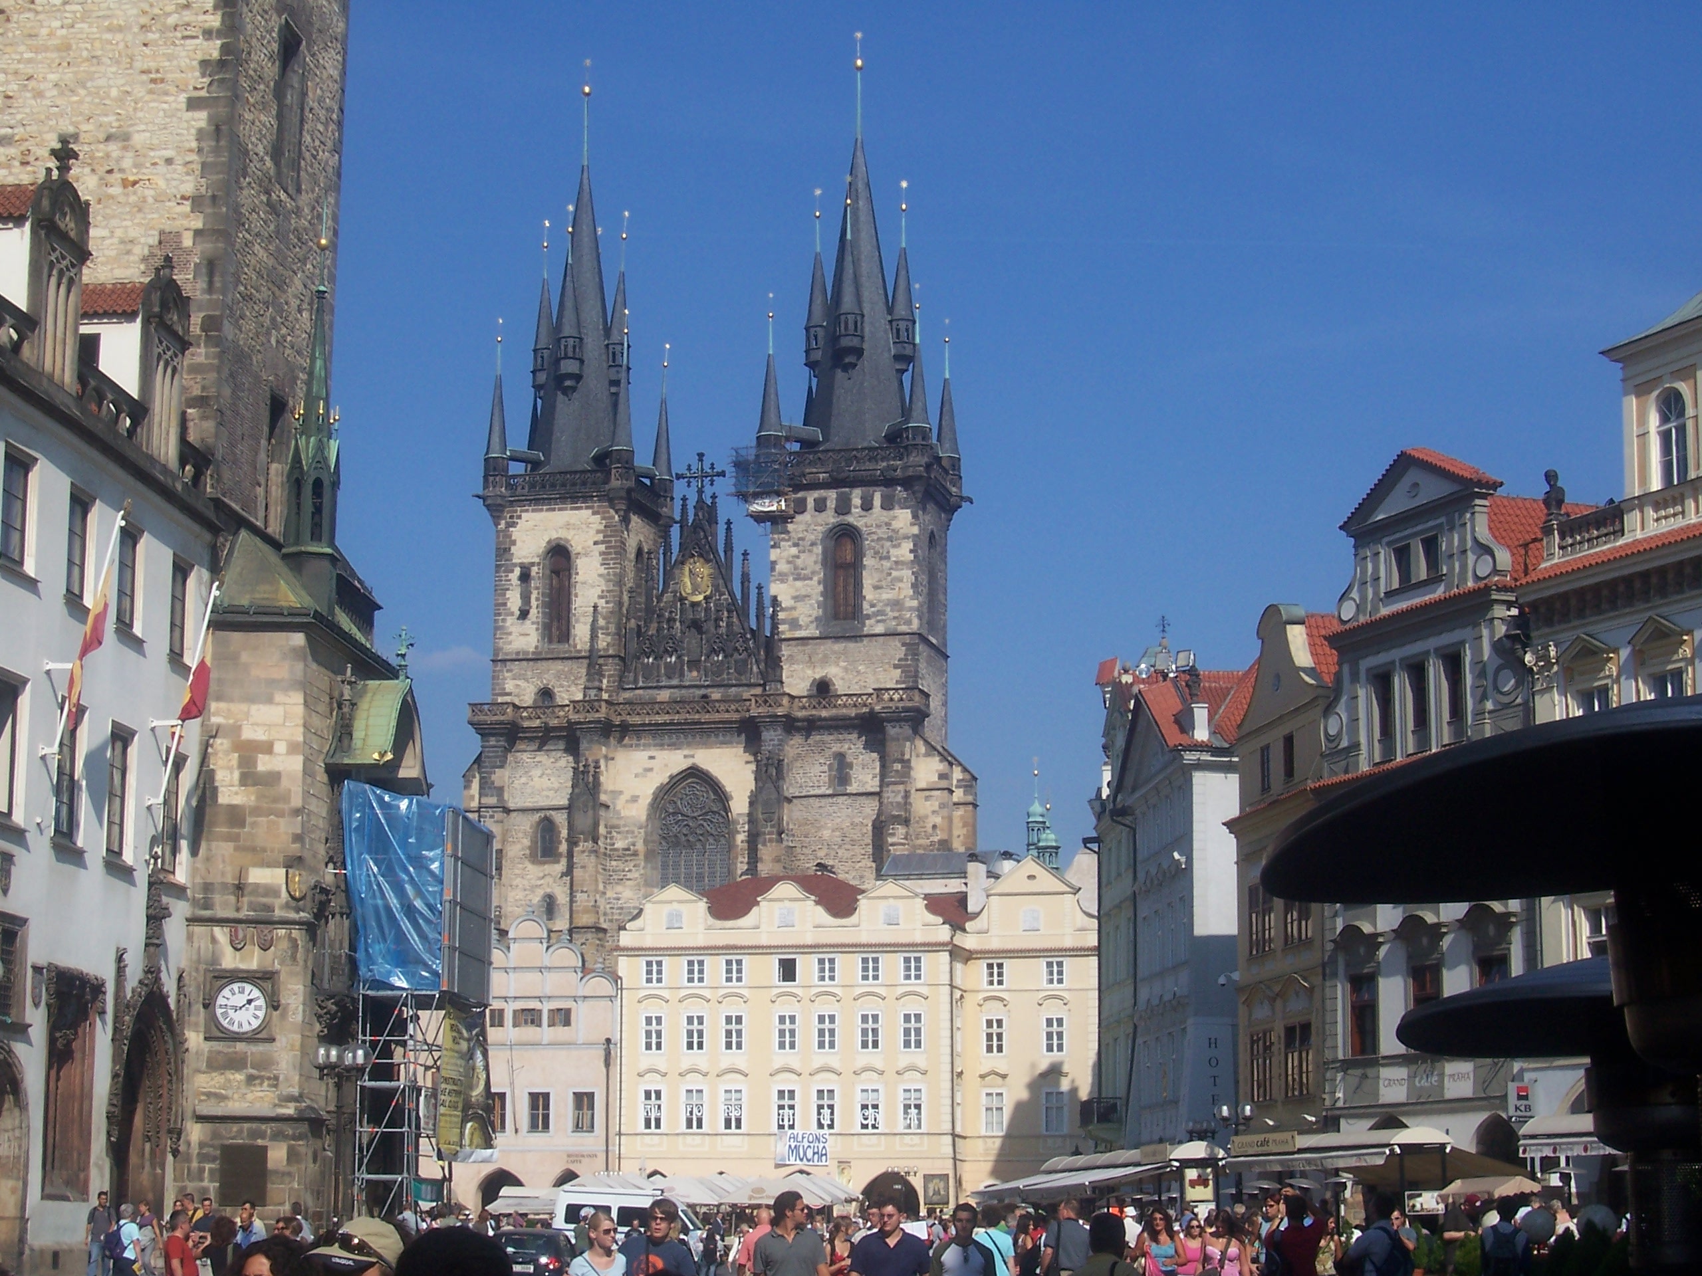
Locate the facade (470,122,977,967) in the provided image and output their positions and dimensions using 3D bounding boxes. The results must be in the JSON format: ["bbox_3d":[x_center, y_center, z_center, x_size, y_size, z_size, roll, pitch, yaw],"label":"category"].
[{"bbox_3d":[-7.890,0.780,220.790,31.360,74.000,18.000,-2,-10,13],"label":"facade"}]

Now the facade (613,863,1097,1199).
[{"bbox_3d":[1.800,23.720,185.680,27.660,20.700,15.000,-2,-10,13],"label":"facade"}]

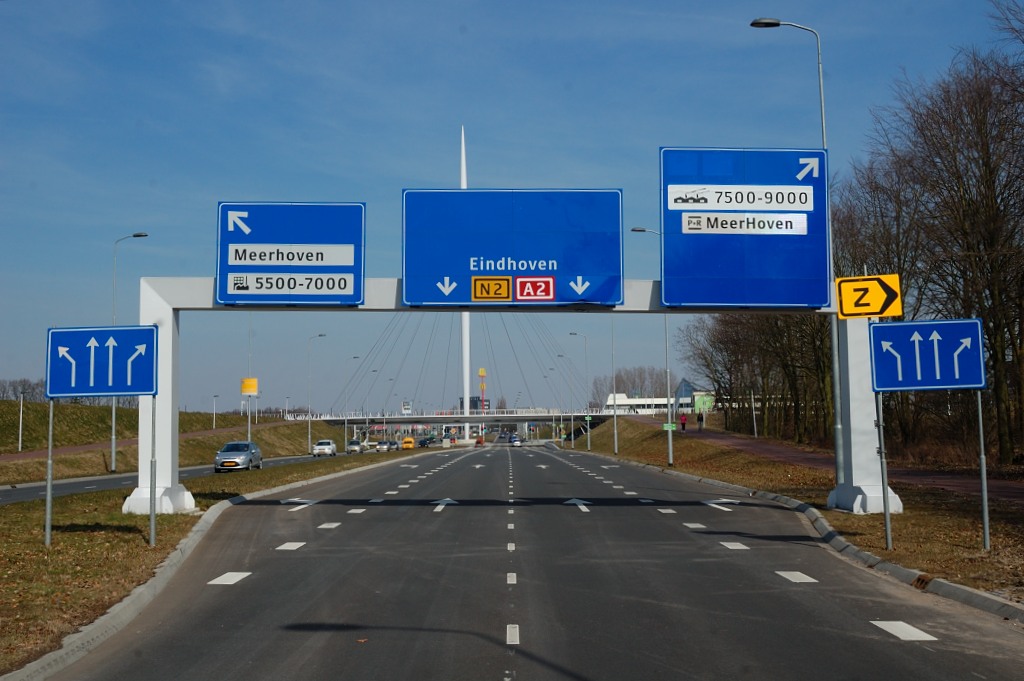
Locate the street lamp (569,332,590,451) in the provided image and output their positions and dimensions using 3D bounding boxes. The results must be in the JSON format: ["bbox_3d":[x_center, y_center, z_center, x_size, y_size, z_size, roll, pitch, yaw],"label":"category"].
[{"bbox_3d":[6.919,5.272,113.327,1.820,12.000,0.350,-1,-5,0],"label":"street lamp"}]

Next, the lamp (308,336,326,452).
[{"bbox_3d":[-19.433,5.383,111.085,1.820,12.000,0.360,-1,-5,0],"label":"lamp"}]

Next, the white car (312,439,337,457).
[{"bbox_3d":[-16.752,9.690,99.701,1.770,1.480,4.350,-1,-5,-3],"label":"white car"}]

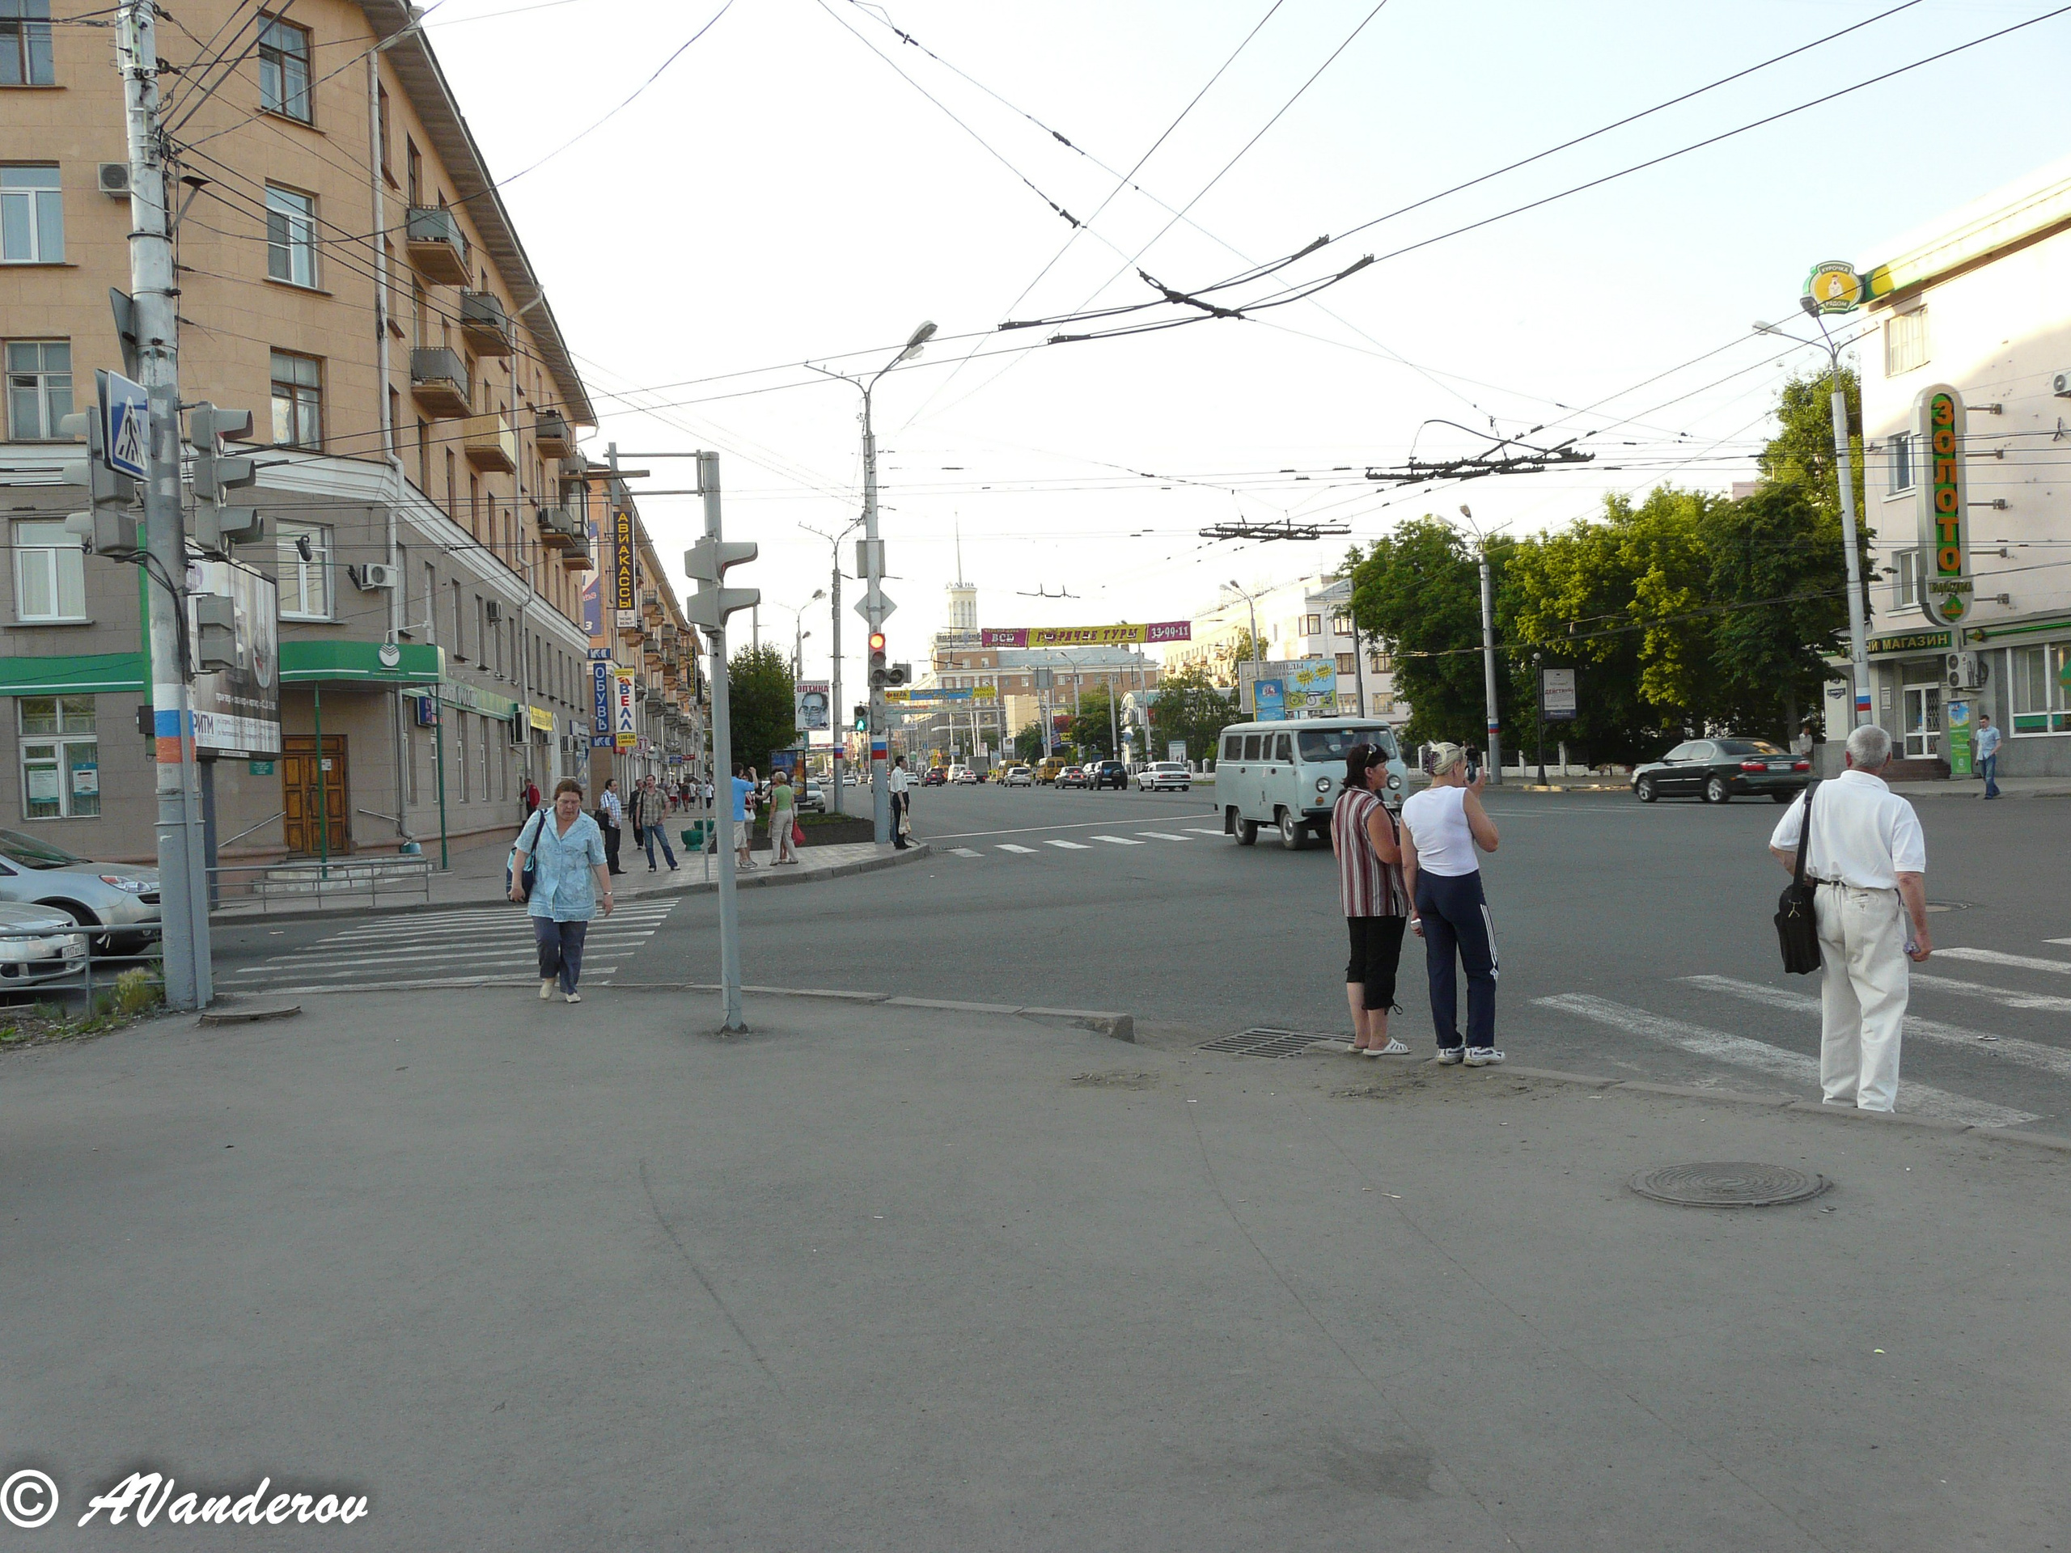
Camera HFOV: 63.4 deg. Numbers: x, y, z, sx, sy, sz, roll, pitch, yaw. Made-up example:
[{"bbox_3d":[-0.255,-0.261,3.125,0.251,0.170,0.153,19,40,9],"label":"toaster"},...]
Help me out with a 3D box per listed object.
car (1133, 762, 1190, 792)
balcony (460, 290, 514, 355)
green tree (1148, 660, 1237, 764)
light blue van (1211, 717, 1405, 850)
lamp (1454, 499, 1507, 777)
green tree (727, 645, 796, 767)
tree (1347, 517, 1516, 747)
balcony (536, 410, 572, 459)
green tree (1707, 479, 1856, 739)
[{"bbox_3d":[6.349,0.039,83.999,1.800,1.450,4.870,-2,0,-9],"label":"car"},{"bbox_3d":[-16.159,-13.410,49.500,1.000,1.100,3.100,-2,0,-9],"label":"balcony"},{"bbox_3d":[10.120,-3.425,107.979,5.800,7.900,5.600,-2,0,-9],"label":"green tree"},{"bbox_3d":[4.517,0.108,27.746,1.960,2.070,4.370,-2,0,-11],"label":"light blue van"},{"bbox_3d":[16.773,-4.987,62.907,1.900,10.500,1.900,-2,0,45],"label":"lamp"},{"bbox_3d":[-11.974,-2.068,73.980,3.300,7.500,3.300,-2,0,-9],"label":"green tree"},{"bbox_3d":[17.772,-5.664,74.969,7.600,11.700,7.400,-2,0,-9],"label":"tree"},{"bbox_3d":[-17.443,-12.377,60.828,0.910,1.060,2.700,-2,0,-9],"label":"balcony"},{"bbox_3d":[22.031,-4.377,49.476,5.000,9.000,5.000,-2,0,-9],"label":"green tree"}]

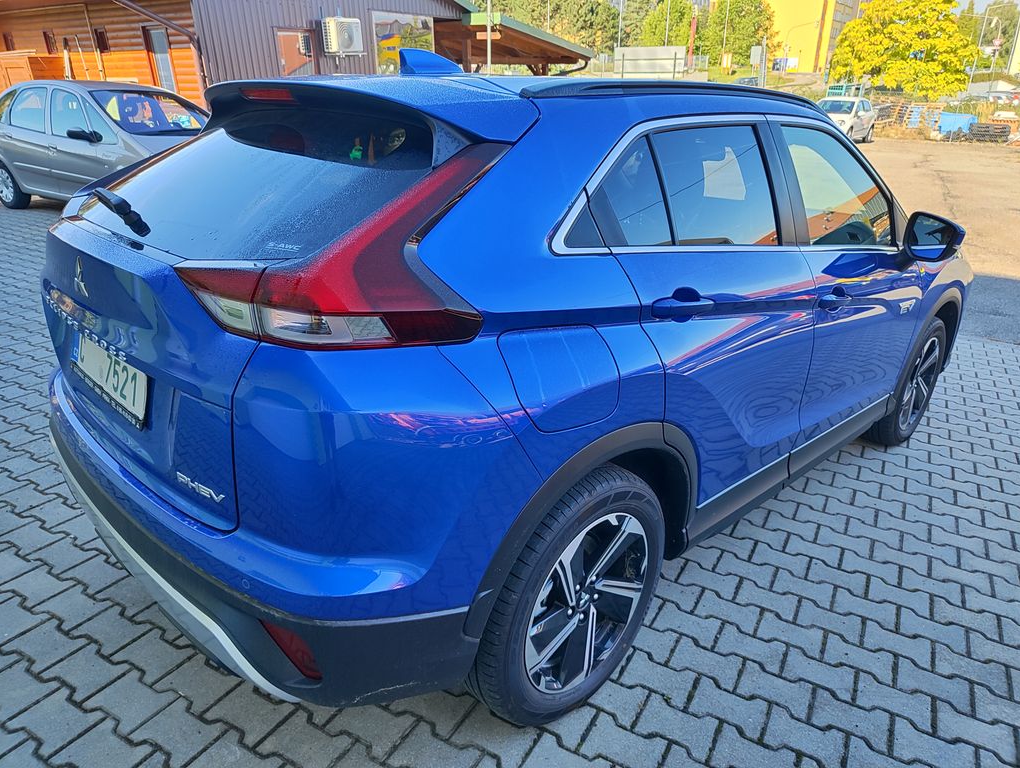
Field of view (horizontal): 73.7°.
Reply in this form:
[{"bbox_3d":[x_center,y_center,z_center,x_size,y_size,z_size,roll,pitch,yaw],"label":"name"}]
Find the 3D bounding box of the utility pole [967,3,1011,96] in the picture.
[{"bbox_3d":[42.719,-29.708,60.831,1.746,7.400,0.300,13,27,30],"label":"utility pole"}]

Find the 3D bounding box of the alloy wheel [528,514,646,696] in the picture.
[{"bbox_3d":[0.154,0.546,1.827,0.488,0.488,0.170,-16,27,-41],"label":"alloy wheel"}]

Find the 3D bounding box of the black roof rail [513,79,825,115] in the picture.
[{"bbox_3d":[0.611,-0.857,2.053,1.630,0.110,0.070,-16,27,-41],"label":"black roof rail"}]

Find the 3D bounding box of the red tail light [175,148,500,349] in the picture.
[{"bbox_3d":[-0.249,-0.271,1.248,0.600,0.340,0.400,-16,27,-41],"label":"red tail light"}]

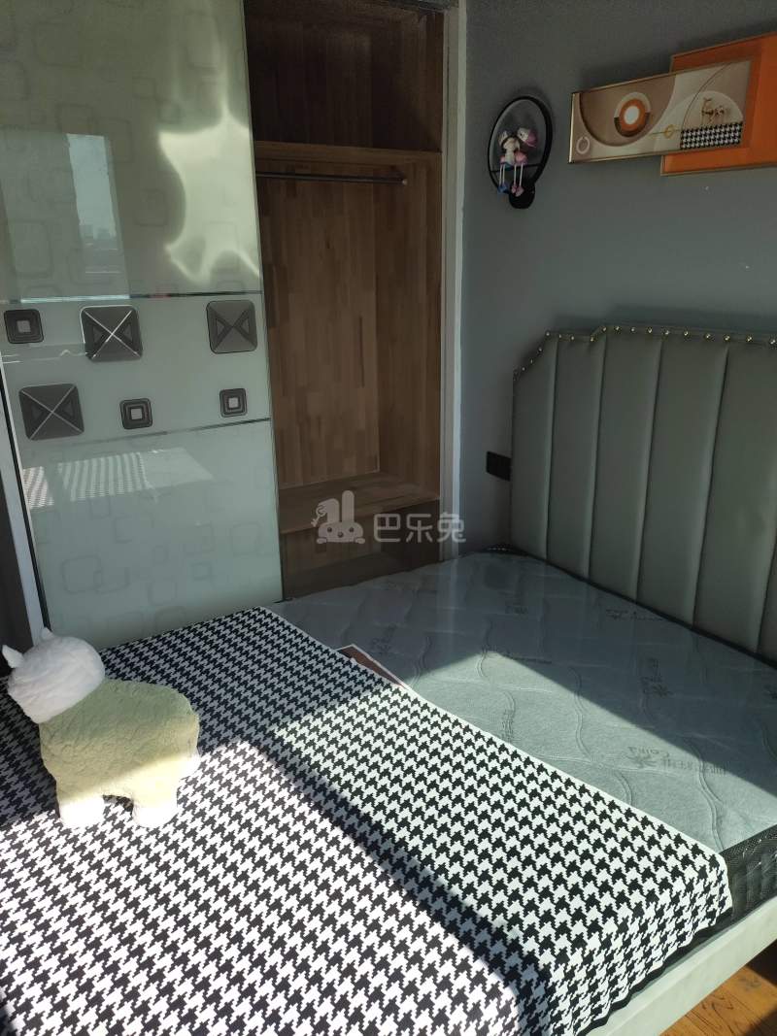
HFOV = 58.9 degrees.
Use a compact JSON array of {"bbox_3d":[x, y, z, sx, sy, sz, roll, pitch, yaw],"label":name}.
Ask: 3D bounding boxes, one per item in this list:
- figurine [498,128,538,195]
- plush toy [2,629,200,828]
[{"bbox_3d":[0.445,-1.222,2.361,0.070,0.200,0.135,-12,22,-29],"label":"figurine"},{"bbox_3d":[-0.555,0.415,1.396,0.365,0.360,0.210,3,20,11],"label":"plush toy"}]

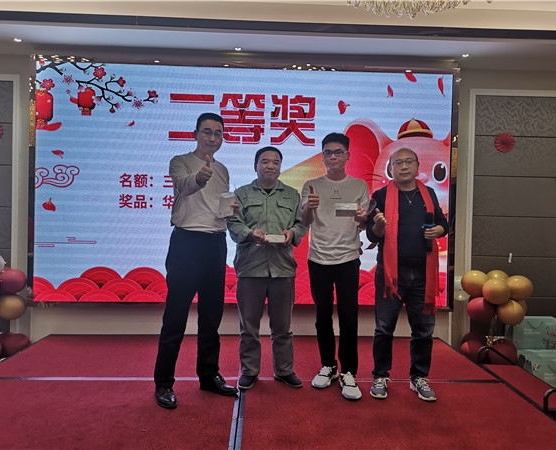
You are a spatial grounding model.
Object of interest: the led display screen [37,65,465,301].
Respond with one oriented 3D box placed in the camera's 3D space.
[{"bbox_3d":[-0.314,-0.367,4.551,4.020,2.290,0.100,1,1,-2],"label":"led display screen"}]

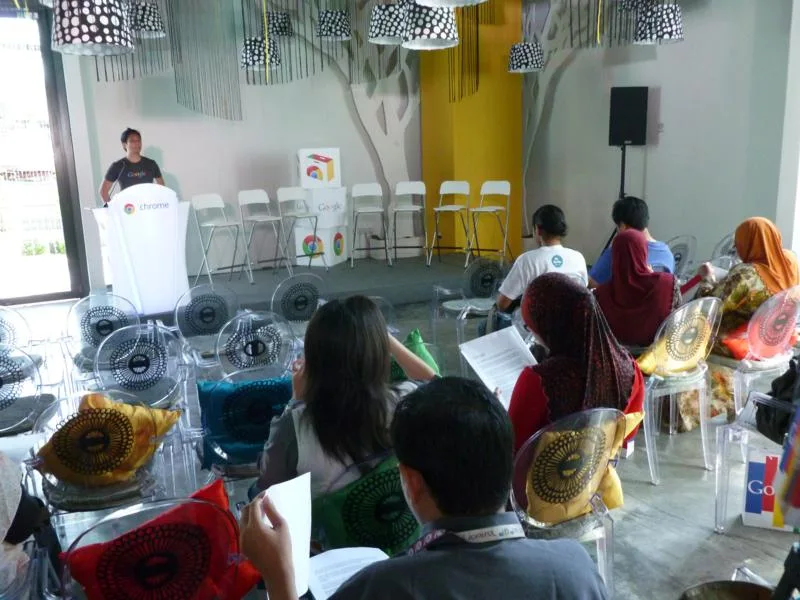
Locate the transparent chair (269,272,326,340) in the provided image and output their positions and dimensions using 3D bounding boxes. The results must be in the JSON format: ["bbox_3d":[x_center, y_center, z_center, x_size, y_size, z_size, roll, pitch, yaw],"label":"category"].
[{"bbox_3d":[-0.774,0.219,4.824,0.540,0.940,0.550,-6,13,-21],"label":"transparent chair"}]

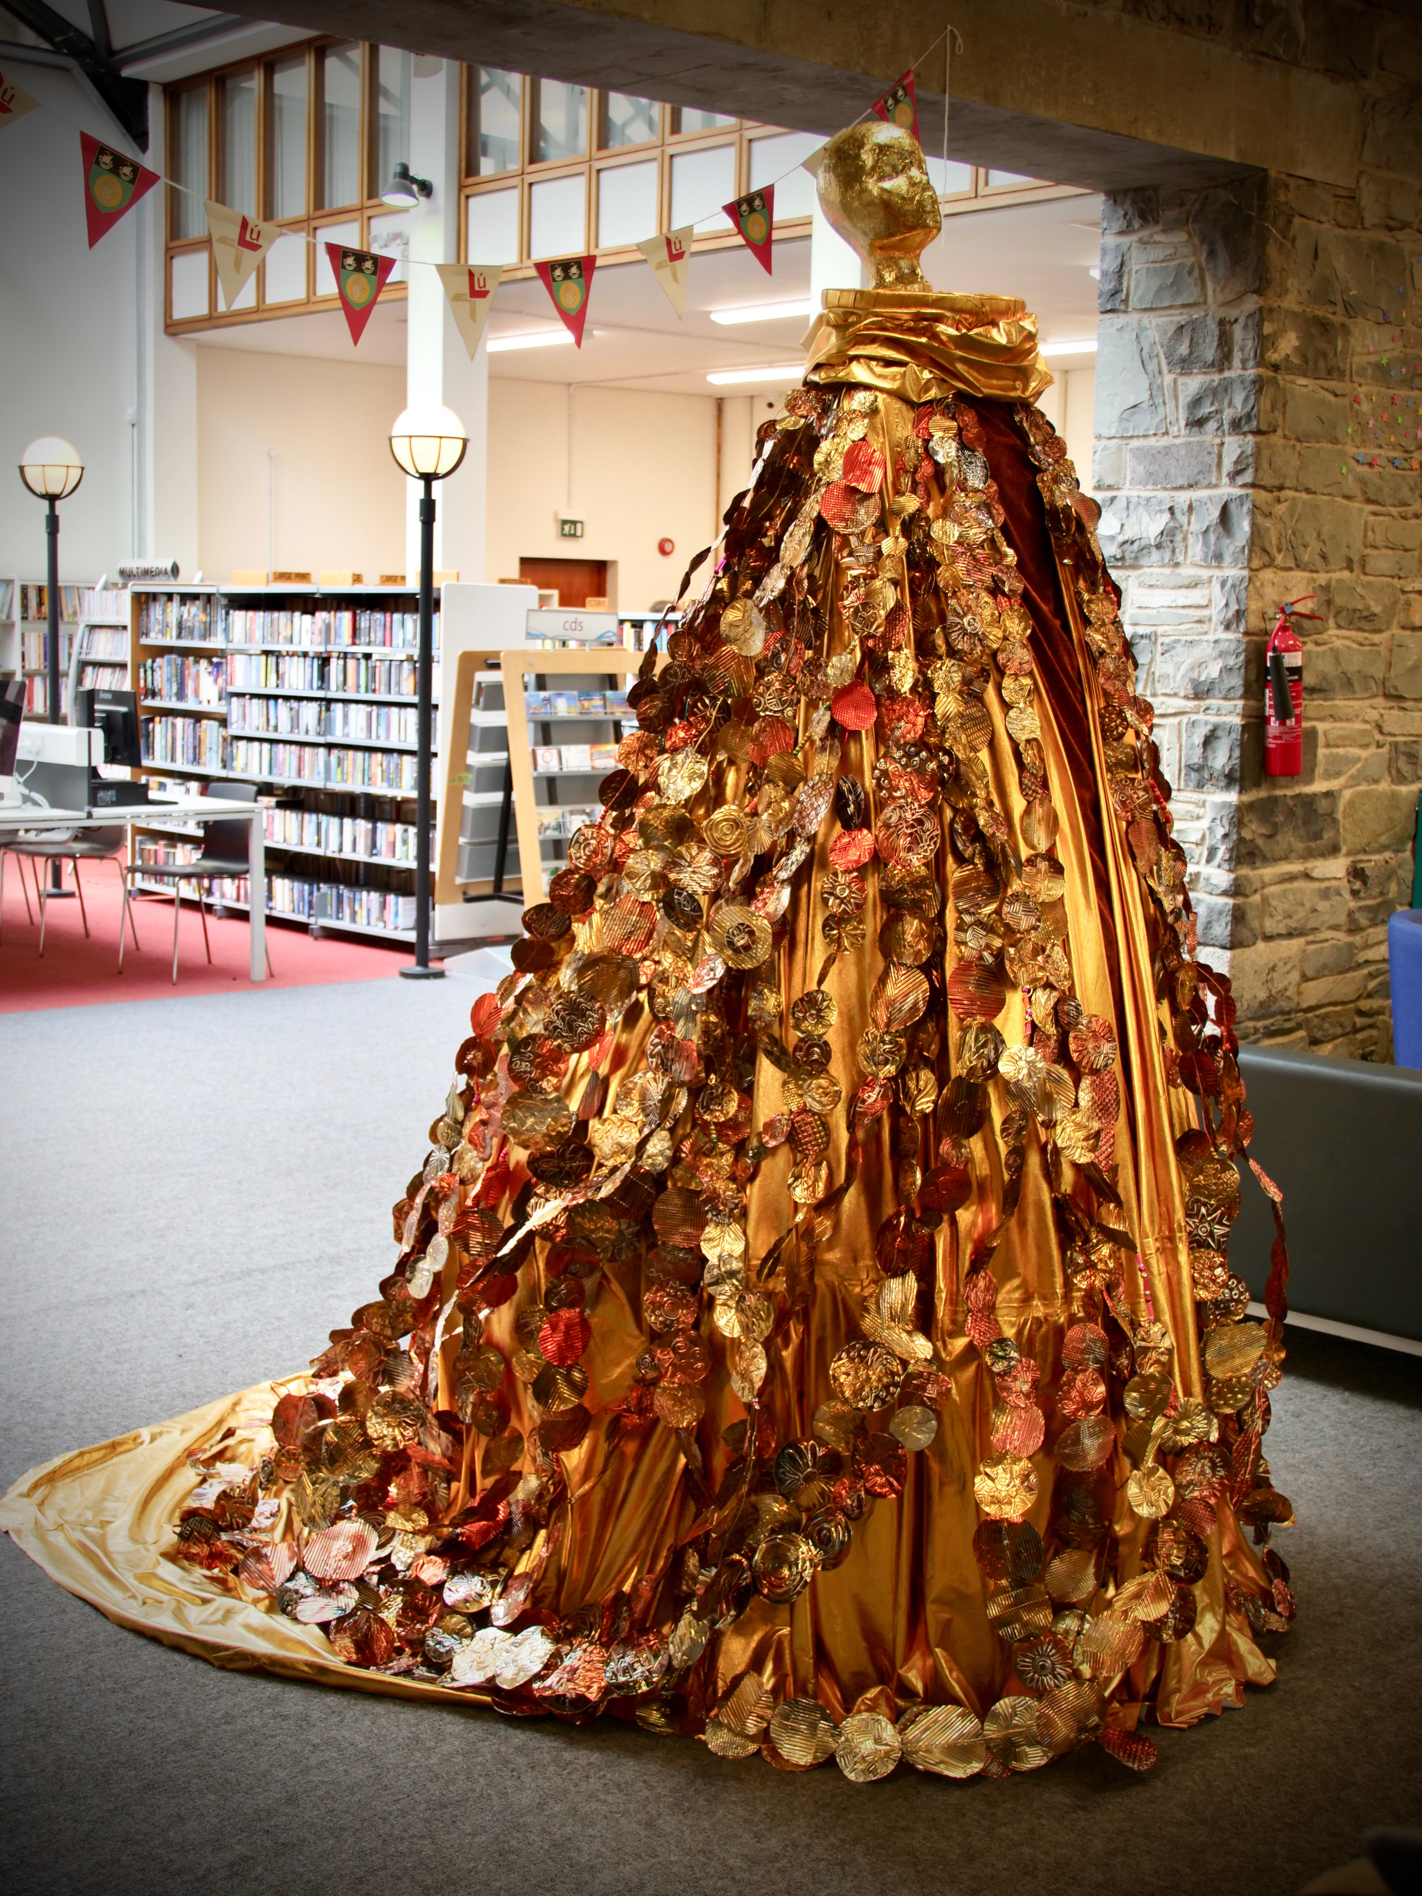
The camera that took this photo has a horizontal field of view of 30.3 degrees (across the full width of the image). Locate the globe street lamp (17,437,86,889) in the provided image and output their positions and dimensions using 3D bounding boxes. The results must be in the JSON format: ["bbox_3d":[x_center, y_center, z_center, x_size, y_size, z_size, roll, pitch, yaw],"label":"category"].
[{"bbox_3d":[-3.600,-1.525,14.454,0.355,2.460,0.355,1,7,0],"label":"globe street lamp"}]

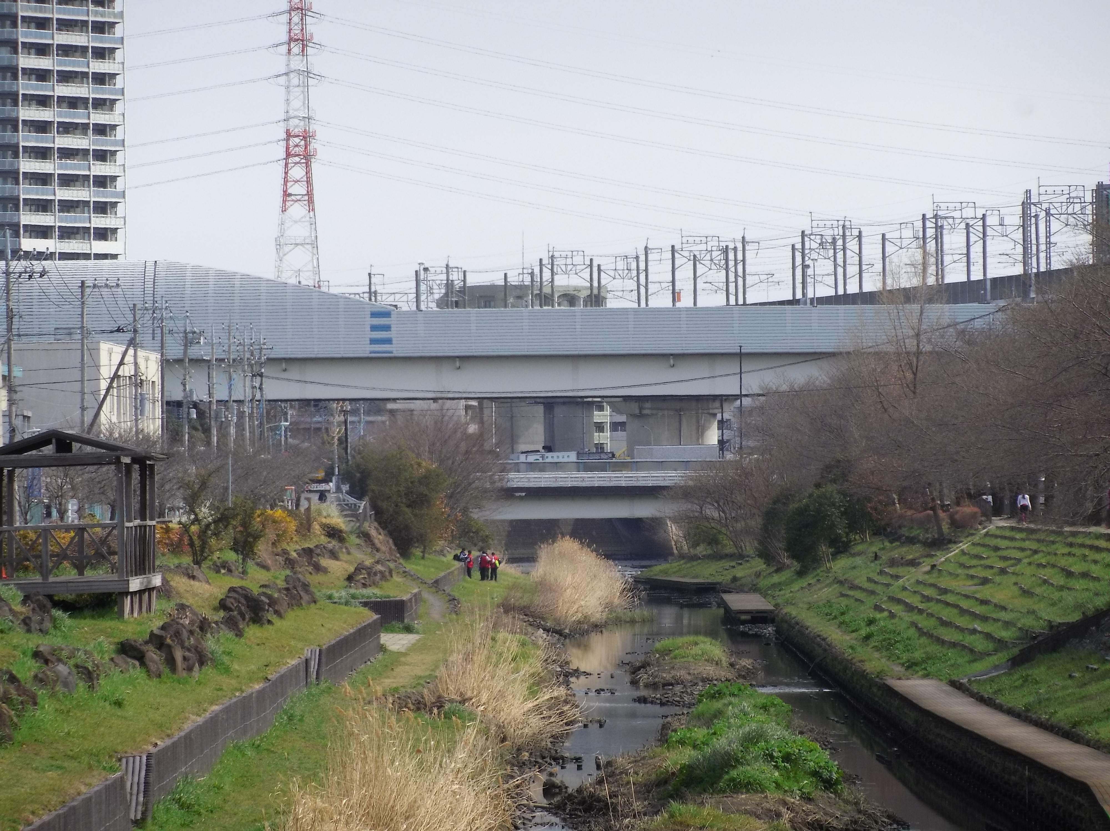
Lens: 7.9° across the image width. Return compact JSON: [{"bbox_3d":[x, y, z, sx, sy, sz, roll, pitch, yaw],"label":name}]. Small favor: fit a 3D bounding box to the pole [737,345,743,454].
[{"bbox_3d":[13.832,-0.321,595.000,0.180,9.800,0.180,-1,-1,0],"label":"pole"}]

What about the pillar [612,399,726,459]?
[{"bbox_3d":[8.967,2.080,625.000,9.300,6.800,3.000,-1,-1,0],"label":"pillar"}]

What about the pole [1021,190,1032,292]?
[{"bbox_3d":[43.492,-15.823,735.000,0.470,9.600,0.470,-1,-1,0],"label":"pole"}]

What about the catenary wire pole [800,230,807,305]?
[{"bbox_3d":[25.415,-14.564,817.000,0.360,8.400,0.360,-1,-1,0],"label":"catenary wire pole"}]

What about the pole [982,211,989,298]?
[{"bbox_3d":[41.460,-15.045,772.000,0.360,8.800,0.360,-1,-1,0],"label":"pole"}]

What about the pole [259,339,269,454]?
[{"bbox_3d":[-20.779,0.085,572.000,0.320,11.200,0.320,-1,-1,0],"label":"pole"}]

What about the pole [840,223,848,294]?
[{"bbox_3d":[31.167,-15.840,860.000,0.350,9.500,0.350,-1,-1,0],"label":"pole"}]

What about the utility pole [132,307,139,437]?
[{"bbox_3d":[-22.203,-0.039,425.000,0.300,11.800,0.300,-1,-1,0],"label":"utility pole"}]

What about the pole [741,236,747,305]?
[{"bbox_3d":[21.203,-15.220,895.000,0.350,9.700,0.350,-1,-1,0],"label":"pole"}]

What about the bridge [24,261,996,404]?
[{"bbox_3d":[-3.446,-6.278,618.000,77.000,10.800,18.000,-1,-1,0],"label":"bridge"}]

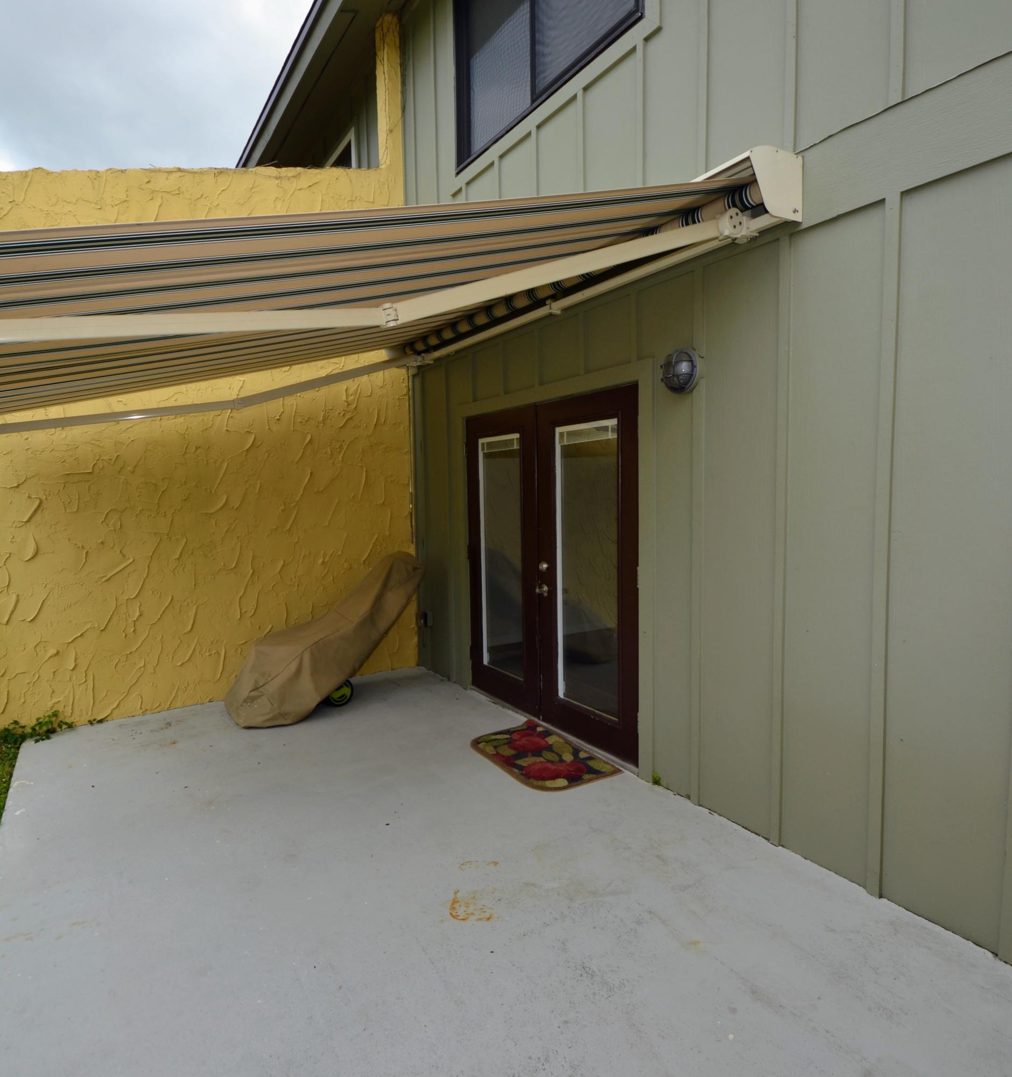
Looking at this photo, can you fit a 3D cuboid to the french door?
[{"bbox_3d":[0.238,0.173,4.056,0.060,2.038,1.758,-4,6,-34],"label":"french door"}]

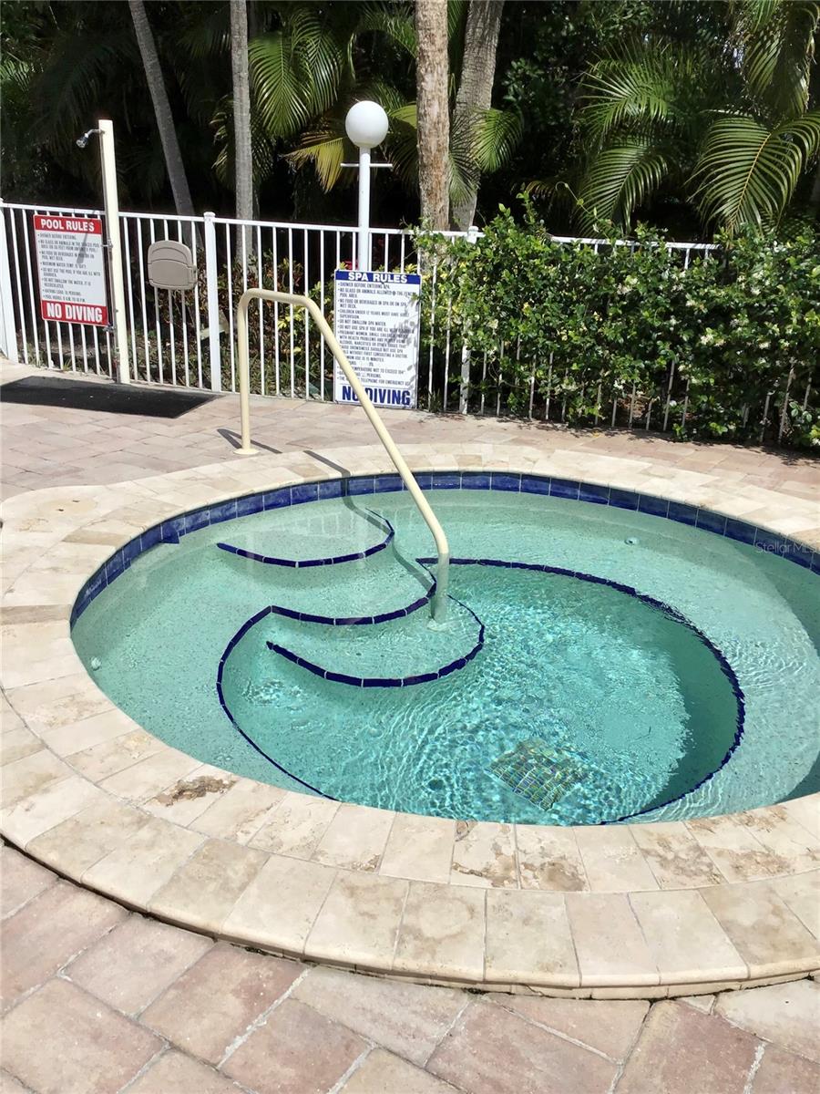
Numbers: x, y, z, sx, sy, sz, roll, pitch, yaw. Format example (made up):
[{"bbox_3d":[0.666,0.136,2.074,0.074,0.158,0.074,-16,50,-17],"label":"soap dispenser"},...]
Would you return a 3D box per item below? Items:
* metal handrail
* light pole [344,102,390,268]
[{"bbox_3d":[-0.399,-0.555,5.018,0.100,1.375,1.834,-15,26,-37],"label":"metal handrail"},{"bbox_3d":[-0.329,-2.193,7.244,0.315,2.018,0.305,2,21,0],"label":"light pole"}]

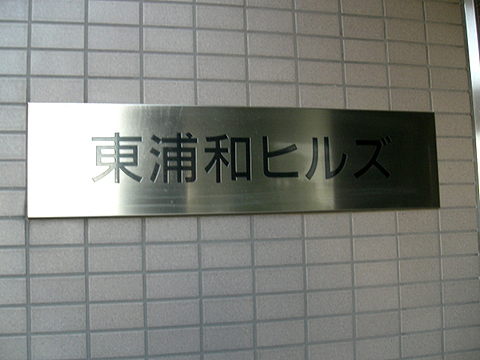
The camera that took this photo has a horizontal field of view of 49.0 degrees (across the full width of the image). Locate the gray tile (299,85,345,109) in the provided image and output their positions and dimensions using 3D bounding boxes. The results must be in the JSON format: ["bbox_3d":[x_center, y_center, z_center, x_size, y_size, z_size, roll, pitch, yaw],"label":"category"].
[{"bbox_3d":[0.160,-0.163,1.042,0.095,0.045,0.009,-1,-5,-13],"label":"gray tile"}]

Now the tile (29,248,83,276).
[{"bbox_3d":[-0.315,0.138,0.904,0.095,0.045,0.009,-1,-5,-13],"label":"tile"}]

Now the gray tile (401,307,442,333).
[{"bbox_3d":[0.363,0.278,1.054,0.095,0.045,0.009,-1,-5,-13],"label":"gray tile"}]

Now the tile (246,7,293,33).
[{"bbox_3d":[0.058,-0.310,1.031,0.095,0.045,0.009,-1,-5,-13],"label":"tile"}]

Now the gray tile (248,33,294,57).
[{"bbox_3d":[0.059,-0.262,1.030,0.095,0.045,0.010,-1,-5,-14],"label":"gray tile"}]

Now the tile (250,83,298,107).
[{"bbox_3d":[0.064,-0.163,1.023,0.095,0.045,0.008,0,-5,-13],"label":"tile"}]

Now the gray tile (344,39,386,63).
[{"bbox_3d":[0.252,-0.261,1.072,0.095,0.045,0.009,-1,-5,-13],"label":"gray tile"}]

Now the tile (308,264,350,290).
[{"bbox_3d":[0.169,0.185,1.017,0.095,0.045,0.010,-1,-5,-14],"label":"tile"}]

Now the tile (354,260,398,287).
[{"bbox_3d":[0.266,0.184,1.040,0.095,0.045,0.009,-1,-5,-13],"label":"tile"}]

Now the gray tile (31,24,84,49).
[{"bbox_3d":[-0.323,-0.255,0.936,0.095,0.045,0.009,-1,-5,-13],"label":"gray tile"}]

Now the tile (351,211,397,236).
[{"bbox_3d":[0.264,0.084,1.044,0.095,0.045,0.009,-1,-5,-13],"label":"tile"}]

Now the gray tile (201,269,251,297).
[{"bbox_3d":[-0.023,0.188,0.968,0.095,0.045,0.008,0,-5,-13],"label":"gray tile"}]

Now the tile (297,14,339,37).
[{"bbox_3d":[0.154,-0.310,1.056,0.095,0.045,0.009,-1,-5,-13],"label":"tile"}]

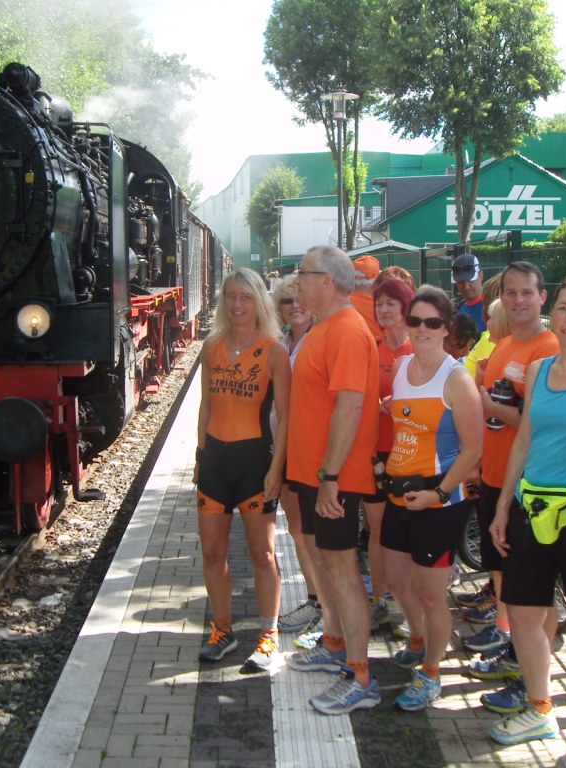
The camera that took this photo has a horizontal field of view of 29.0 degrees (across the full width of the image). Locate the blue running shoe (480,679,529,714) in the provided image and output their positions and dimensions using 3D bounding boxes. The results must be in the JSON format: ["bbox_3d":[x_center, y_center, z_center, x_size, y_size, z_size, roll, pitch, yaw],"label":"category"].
[{"bbox_3d":[0.920,1.232,4.394,0.295,0.120,0.110,-3,7,-28],"label":"blue running shoe"}]

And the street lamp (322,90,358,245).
[{"bbox_3d":[0.859,-2.269,16.735,0.580,4.400,0.580,0,6,0],"label":"street lamp"}]

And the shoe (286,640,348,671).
[{"bbox_3d":[0.160,1.178,4.737,0.300,0.120,0.110,1,6,5],"label":"shoe"}]

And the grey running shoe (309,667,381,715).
[{"bbox_3d":[0.251,1.222,4.347,0.300,0.120,0.110,-3,7,-25],"label":"grey running shoe"}]

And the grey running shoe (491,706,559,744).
[{"bbox_3d":[0.904,1.246,4.051,0.265,0.115,0.100,-2,6,-18],"label":"grey running shoe"}]

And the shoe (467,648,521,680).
[{"bbox_3d":[0.928,1.184,4.632,0.280,0.110,0.100,-1,6,-3],"label":"shoe"}]

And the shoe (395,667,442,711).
[{"bbox_3d":[0.553,1.211,4.399,0.100,0.110,0.265,6,9,45],"label":"shoe"}]

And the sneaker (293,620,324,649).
[{"bbox_3d":[0.168,1.145,5.050,0.270,0.110,0.100,-2,6,-14],"label":"sneaker"}]

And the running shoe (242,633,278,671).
[{"bbox_3d":[-0.098,1.170,4.786,0.100,0.115,0.270,2,7,21],"label":"running shoe"}]

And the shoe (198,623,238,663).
[{"bbox_3d":[-0.289,1.154,4.891,0.100,0.115,0.270,3,7,27],"label":"shoe"}]

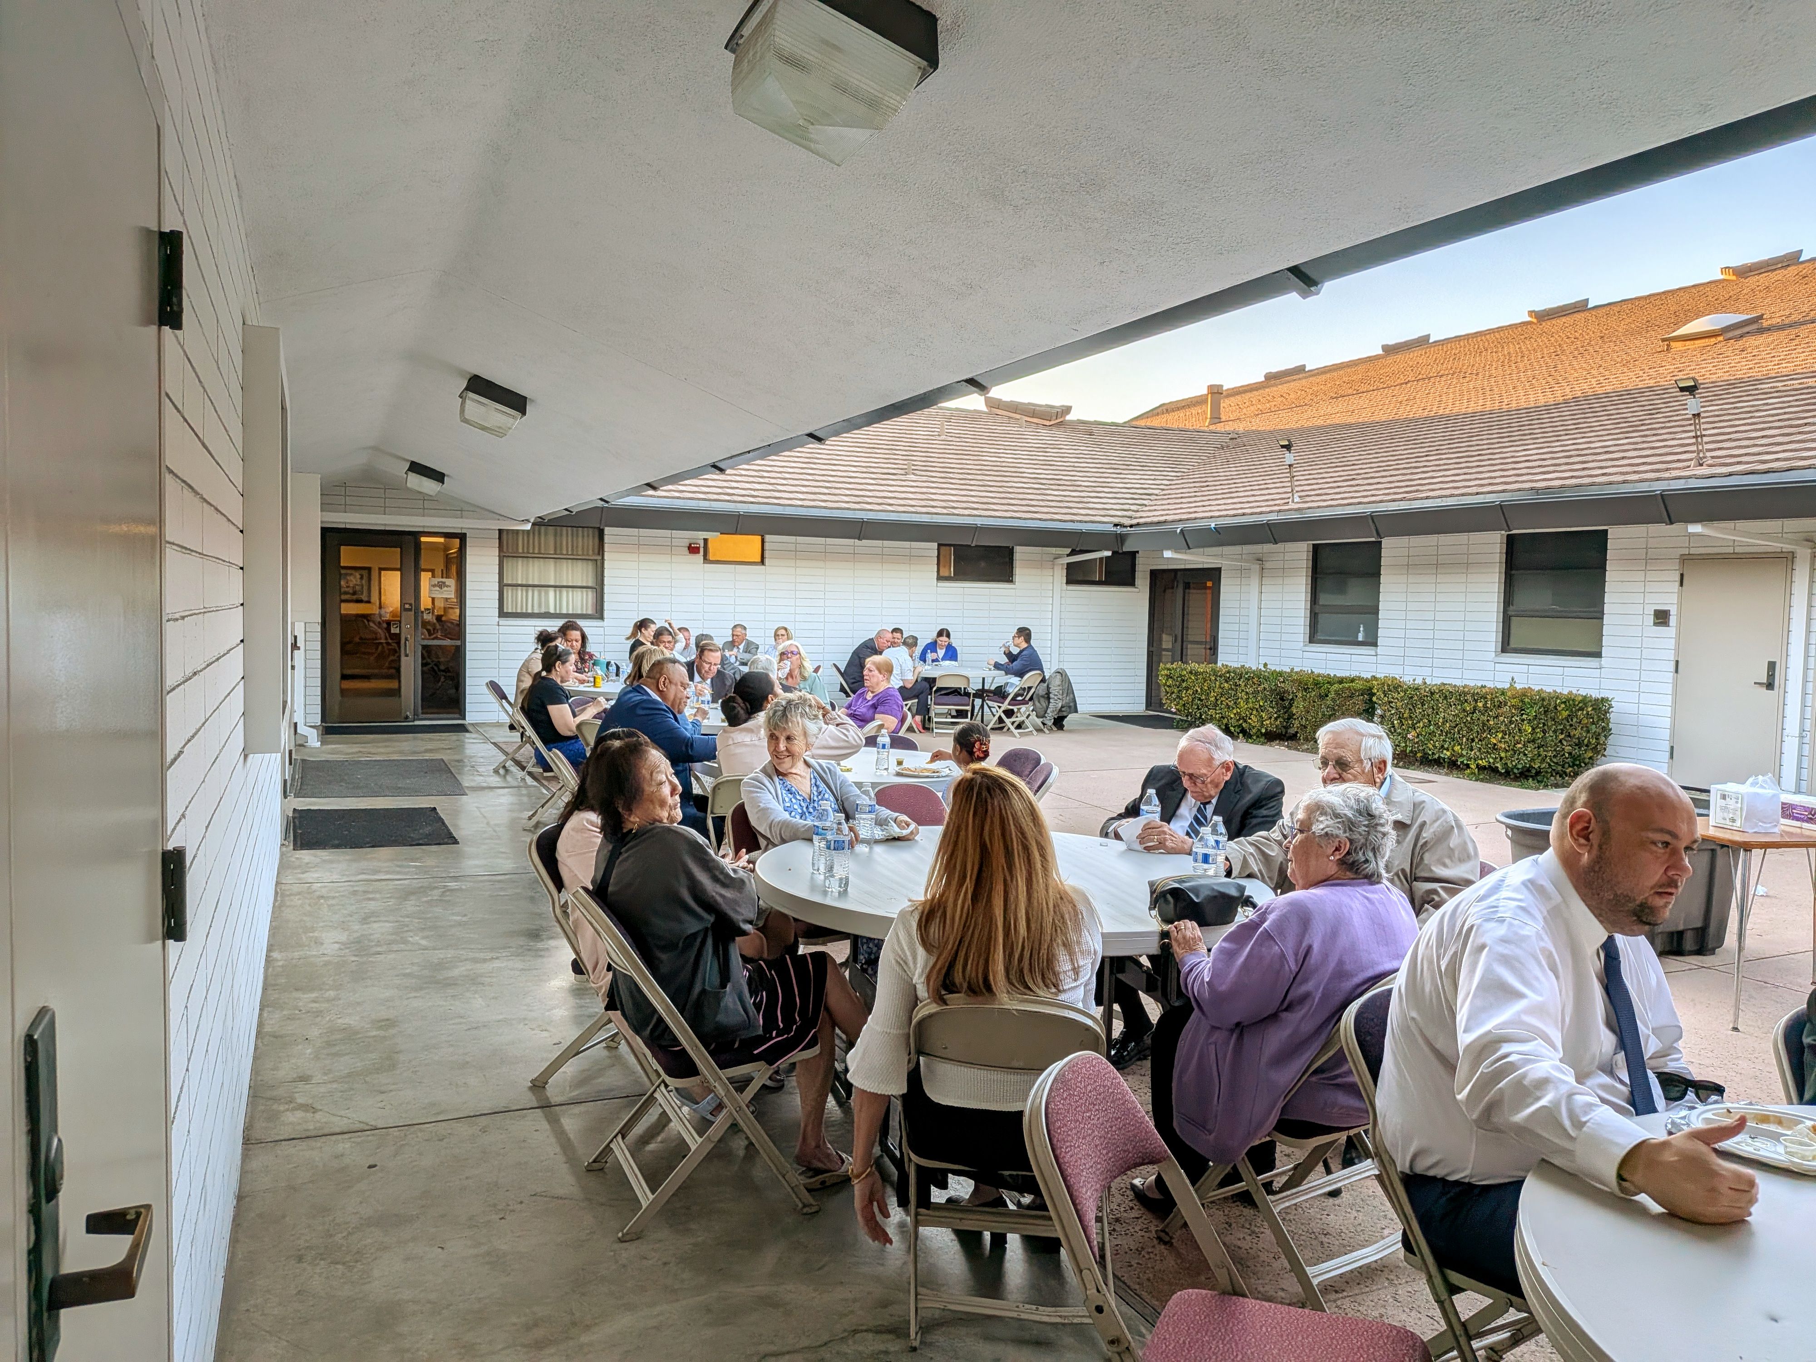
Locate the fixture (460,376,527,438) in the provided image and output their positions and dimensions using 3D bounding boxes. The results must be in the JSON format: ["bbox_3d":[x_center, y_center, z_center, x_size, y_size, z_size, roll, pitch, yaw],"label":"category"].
[{"bbox_3d":[-2.613,-1.698,7.893,0.380,0.250,0.370,20,-5,-25],"label":"fixture"}]

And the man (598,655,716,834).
[{"bbox_3d":[-1.060,0.478,5.780,0.880,1.220,0.620,0,4,-21],"label":"man"}]

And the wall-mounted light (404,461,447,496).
[{"bbox_3d":[-4.869,-2.019,12.674,0.335,0.240,0.290,20,-5,-25],"label":"wall-mounted light"}]

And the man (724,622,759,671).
[{"bbox_3d":[-1.893,-0.037,14.300,0.520,1.240,0.700,2,4,14],"label":"man"}]

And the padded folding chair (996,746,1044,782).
[{"bbox_3d":[0.367,0.732,6.402,0.530,0.760,0.460,-1,4,-34],"label":"padded folding chair"}]

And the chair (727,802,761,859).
[{"bbox_3d":[-0.380,0.845,4.600,0.460,0.780,0.490,-1,4,-37],"label":"chair"}]

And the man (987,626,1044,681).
[{"bbox_3d":[1.300,-0.020,15.100,0.820,1.250,0.540,1,3,-1],"label":"man"}]

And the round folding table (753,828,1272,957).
[{"bbox_3d":[0.295,0.937,3.803,1.524,0.737,1.524,1,3,0],"label":"round folding table"}]

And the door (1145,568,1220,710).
[{"bbox_3d":[3.899,-0.540,17.819,0.100,2.090,1.590,0,4,-25],"label":"door"}]

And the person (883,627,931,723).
[{"bbox_3d":[0.008,0.037,14.550,0.750,1.150,0.500,-1,4,-35],"label":"person"}]

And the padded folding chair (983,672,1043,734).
[{"bbox_3d":[1.261,0.246,14.651,0.520,0.760,0.470,3,4,28],"label":"padded folding chair"}]

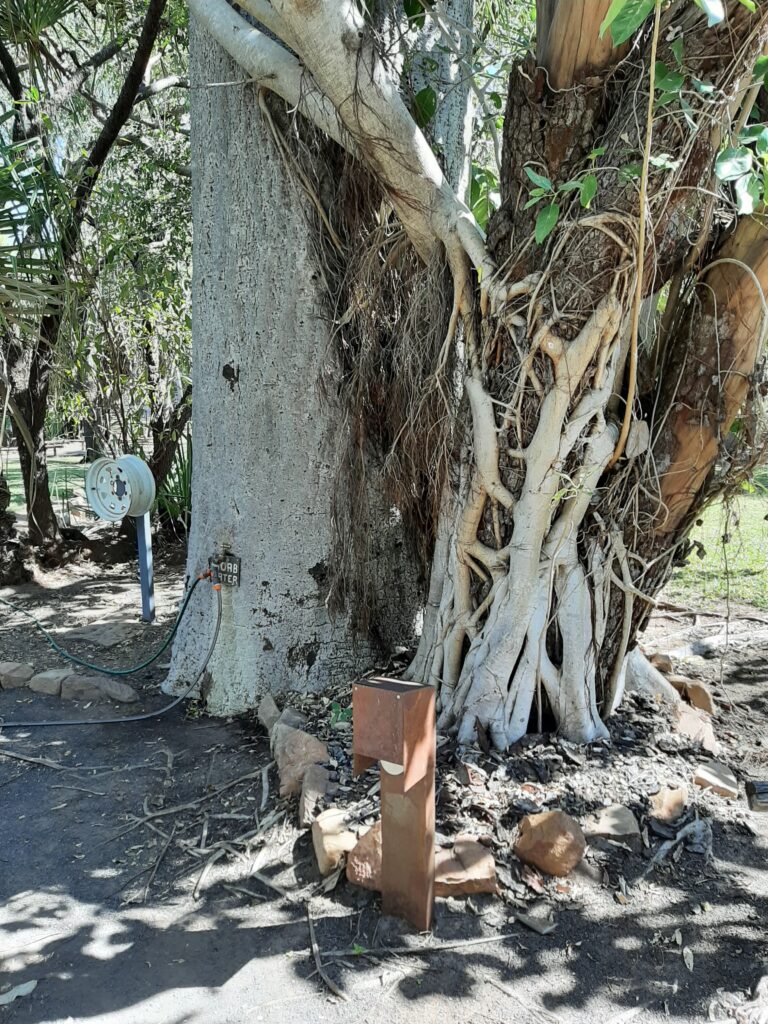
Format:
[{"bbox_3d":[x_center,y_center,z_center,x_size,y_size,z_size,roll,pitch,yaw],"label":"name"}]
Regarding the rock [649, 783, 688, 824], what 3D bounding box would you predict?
[{"bbox_3d":[1.026,1.051,2.778,0.135,0.110,0.130,0,9,0],"label":"rock"}]

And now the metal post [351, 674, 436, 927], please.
[{"bbox_3d":[0.029,0.831,2.164,0.153,0.770,0.195,5,10,28],"label":"metal post"}]

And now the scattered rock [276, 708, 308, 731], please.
[{"bbox_3d":[-0.411,0.946,3.458,0.140,0.124,0.130,-3,9,-15],"label":"scattered rock"}]

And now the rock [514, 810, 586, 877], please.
[{"bbox_3d":[0.536,1.069,2.486,0.221,0.170,0.190,0,9,0],"label":"rock"}]

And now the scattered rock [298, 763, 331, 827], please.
[{"bbox_3d":[-0.256,1.045,2.852,0.110,0.140,0.250,1,9,8],"label":"scattered rock"}]

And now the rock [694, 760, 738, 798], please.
[{"bbox_3d":[1.285,1.032,2.973,0.160,0.090,0.160,6,10,35],"label":"rock"}]

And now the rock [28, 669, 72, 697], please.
[{"bbox_3d":[-1.716,0.877,3.961,0.197,0.120,0.170,0,9,0],"label":"rock"}]

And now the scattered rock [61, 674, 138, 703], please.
[{"bbox_3d":[-1.441,0.894,3.902,0.375,0.125,0.170,0,9,-3],"label":"scattered rock"}]

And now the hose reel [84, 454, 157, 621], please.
[{"bbox_3d":[-1.667,0.193,5.054,0.415,1.133,0.305,4,10,28],"label":"hose reel"}]

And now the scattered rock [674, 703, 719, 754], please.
[{"bbox_3d":[1.370,0.947,3.370,0.140,0.140,0.240,-3,9,-20],"label":"scattered rock"}]

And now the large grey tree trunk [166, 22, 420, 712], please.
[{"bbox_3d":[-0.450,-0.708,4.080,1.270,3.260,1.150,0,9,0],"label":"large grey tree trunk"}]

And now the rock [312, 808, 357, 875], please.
[{"bbox_3d":[-0.161,1.067,2.495,0.138,0.179,0.170,-2,9,-10],"label":"rock"}]

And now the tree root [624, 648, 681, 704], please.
[{"bbox_3d":[1.309,0.802,3.750,0.260,0.250,0.230,3,10,20],"label":"tree root"}]

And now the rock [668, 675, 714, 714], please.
[{"bbox_3d":[1.463,0.880,3.675,0.196,0.164,0.200,0,9,0],"label":"rock"}]

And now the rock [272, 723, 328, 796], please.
[{"bbox_3d":[-0.332,0.966,3.013,0.193,0.221,0.280,-3,9,-18],"label":"rock"}]

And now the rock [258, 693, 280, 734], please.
[{"bbox_3d":[-0.519,0.917,3.485,0.095,0.174,0.110,-3,9,-15],"label":"rock"}]

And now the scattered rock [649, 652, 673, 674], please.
[{"bbox_3d":[1.499,0.827,4.186,0.123,0.111,0.130,0,9,0],"label":"scattered rock"}]

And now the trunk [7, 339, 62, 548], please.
[{"bbox_3d":[-3.270,-0.632,7.186,0.460,1.950,0.400,0,9,0],"label":"trunk"}]

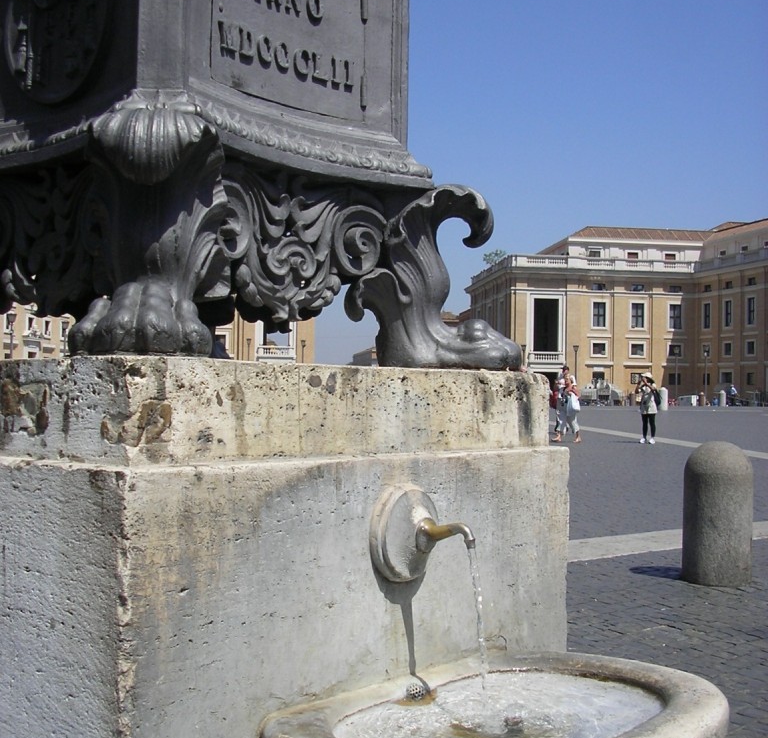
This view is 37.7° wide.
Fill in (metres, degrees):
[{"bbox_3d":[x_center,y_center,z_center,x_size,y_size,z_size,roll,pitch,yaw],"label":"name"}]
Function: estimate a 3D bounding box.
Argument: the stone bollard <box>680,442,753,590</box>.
[{"bbox_3d":[2.598,1.100,8.750,0.541,1.074,0.541,1,0,16],"label":"stone bollard"}]

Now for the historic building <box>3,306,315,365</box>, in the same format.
[{"bbox_3d":[-27.200,-6.300,120.000,40.000,20.000,40.000,1,0,-5],"label":"historic building"}]

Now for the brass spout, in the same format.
[{"bbox_3d":[0.160,0.402,2.740,0.152,0.083,0.080,1,0,41],"label":"brass spout"}]

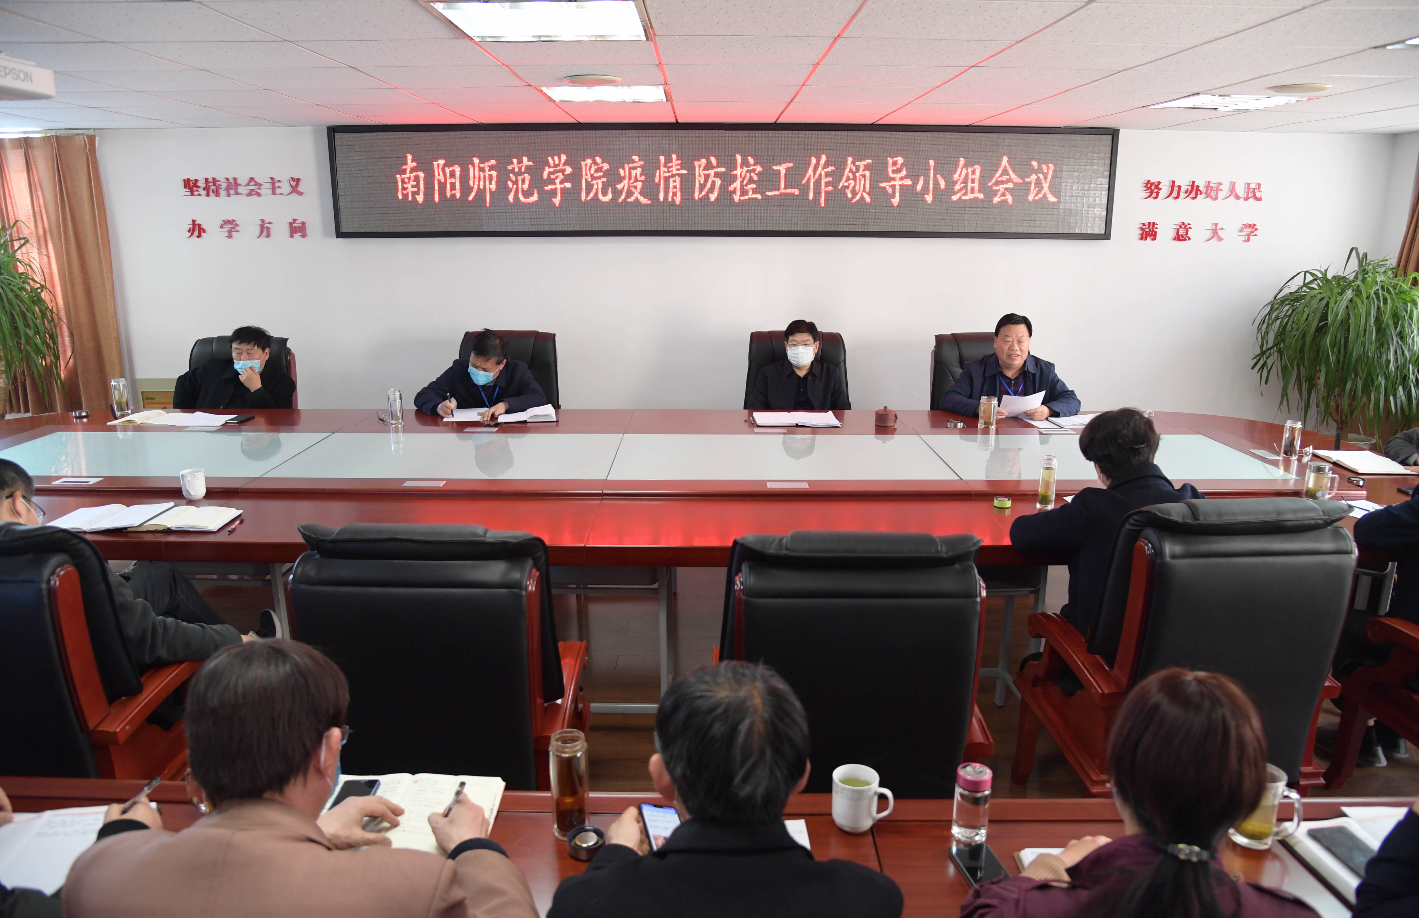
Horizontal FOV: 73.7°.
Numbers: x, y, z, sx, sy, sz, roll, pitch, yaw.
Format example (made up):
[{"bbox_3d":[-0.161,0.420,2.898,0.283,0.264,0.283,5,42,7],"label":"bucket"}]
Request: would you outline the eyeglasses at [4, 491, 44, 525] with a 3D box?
[{"bbox_3d":[-1.737,0.120,2.307,0.140,0.045,0.140,3,-23,9],"label":"eyeglasses"}]

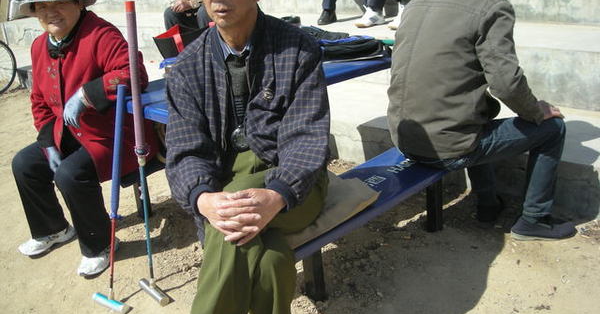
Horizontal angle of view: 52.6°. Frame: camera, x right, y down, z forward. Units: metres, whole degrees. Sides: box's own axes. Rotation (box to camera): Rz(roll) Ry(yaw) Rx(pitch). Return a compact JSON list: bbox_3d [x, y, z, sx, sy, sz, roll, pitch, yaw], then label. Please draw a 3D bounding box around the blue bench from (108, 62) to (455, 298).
[{"bbox_3d":[-0.080,-0.034,2.576,1.371,0.669,1.284,13,25,43],"label":"blue bench"}]

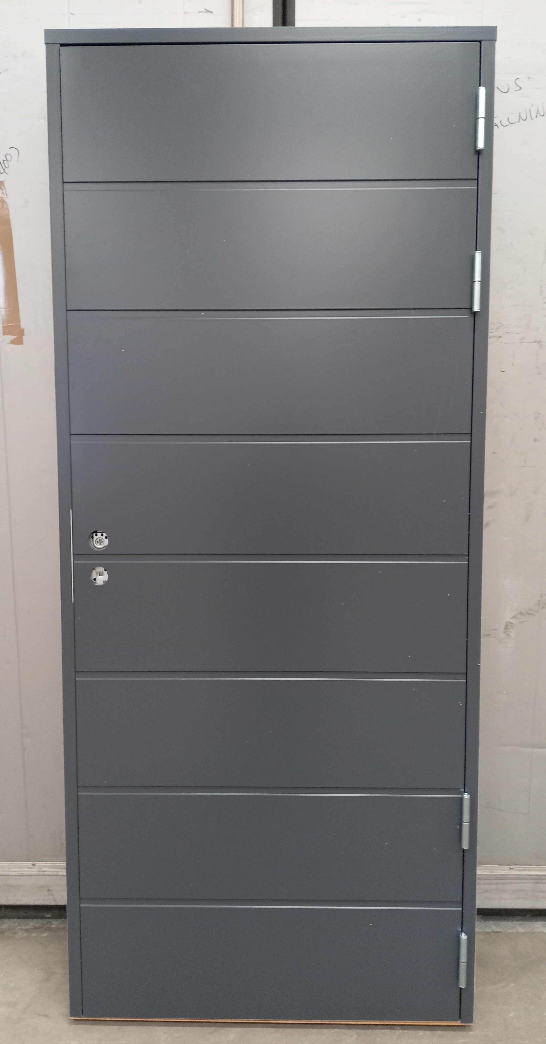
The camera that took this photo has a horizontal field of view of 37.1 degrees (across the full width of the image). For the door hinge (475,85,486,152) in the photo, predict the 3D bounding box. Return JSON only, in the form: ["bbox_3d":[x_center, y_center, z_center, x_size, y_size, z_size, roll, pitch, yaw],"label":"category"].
[{"bbox_3d":[0.411,-0.797,1.614,0.015,0.118,0.016,0,5,1],"label":"door hinge"}]

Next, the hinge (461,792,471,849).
[{"bbox_3d":[0.413,0.641,1.746,0.015,0.118,0.016,0,5,1],"label":"hinge"}]

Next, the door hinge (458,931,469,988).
[{"bbox_3d":[0.414,0.955,1.775,0.015,0.118,0.016,0,5,1],"label":"door hinge"}]

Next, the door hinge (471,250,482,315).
[{"bbox_3d":[0.411,-0.483,1.643,0.015,0.118,0.016,0,5,1],"label":"door hinge"}]

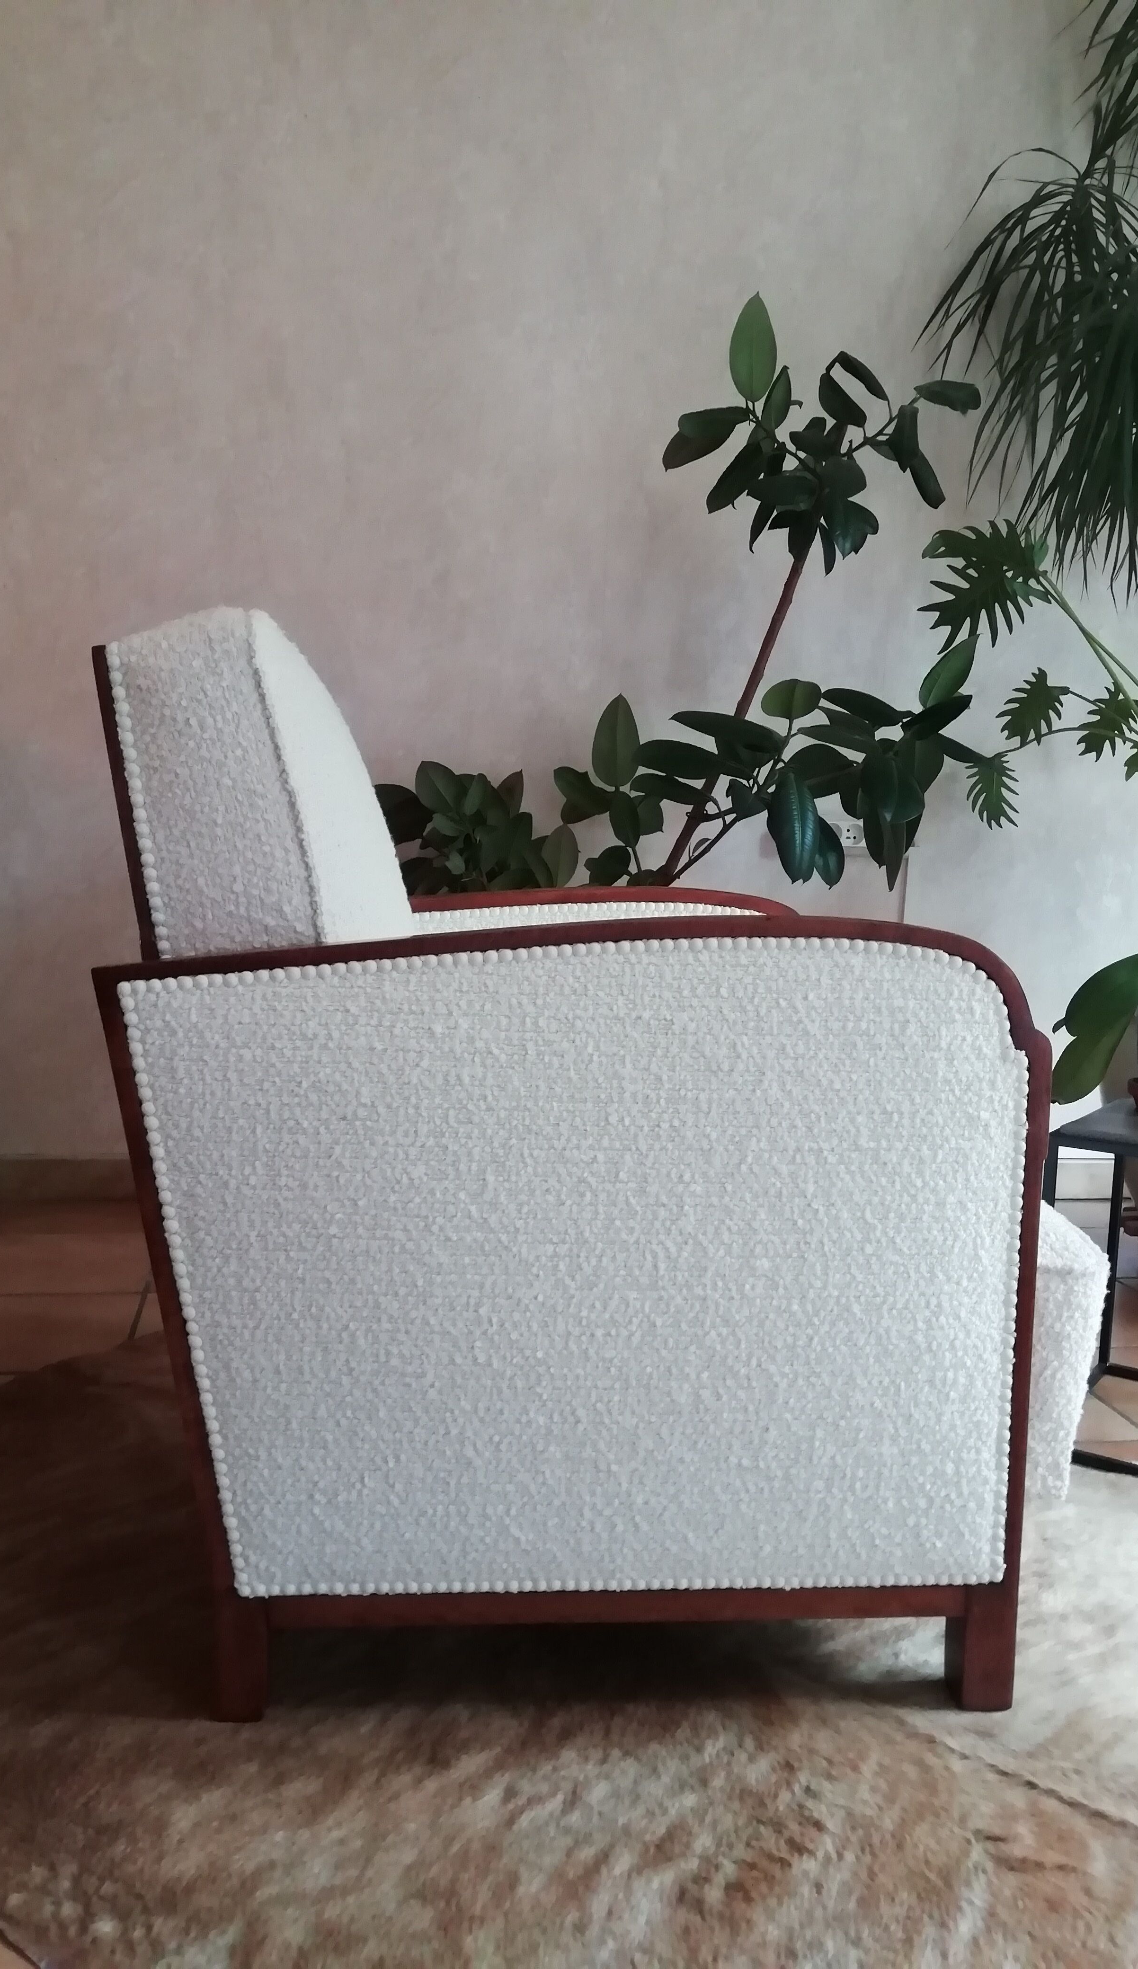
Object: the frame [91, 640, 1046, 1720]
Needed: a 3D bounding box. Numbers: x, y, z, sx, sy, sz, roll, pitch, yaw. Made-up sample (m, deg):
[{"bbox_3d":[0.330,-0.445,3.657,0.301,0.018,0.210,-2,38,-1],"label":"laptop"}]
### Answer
[{"bbox_3d":[-0.025,0.139,1.484,0.774,0.843,0.667,2,6,-6],"label":"frame"}]

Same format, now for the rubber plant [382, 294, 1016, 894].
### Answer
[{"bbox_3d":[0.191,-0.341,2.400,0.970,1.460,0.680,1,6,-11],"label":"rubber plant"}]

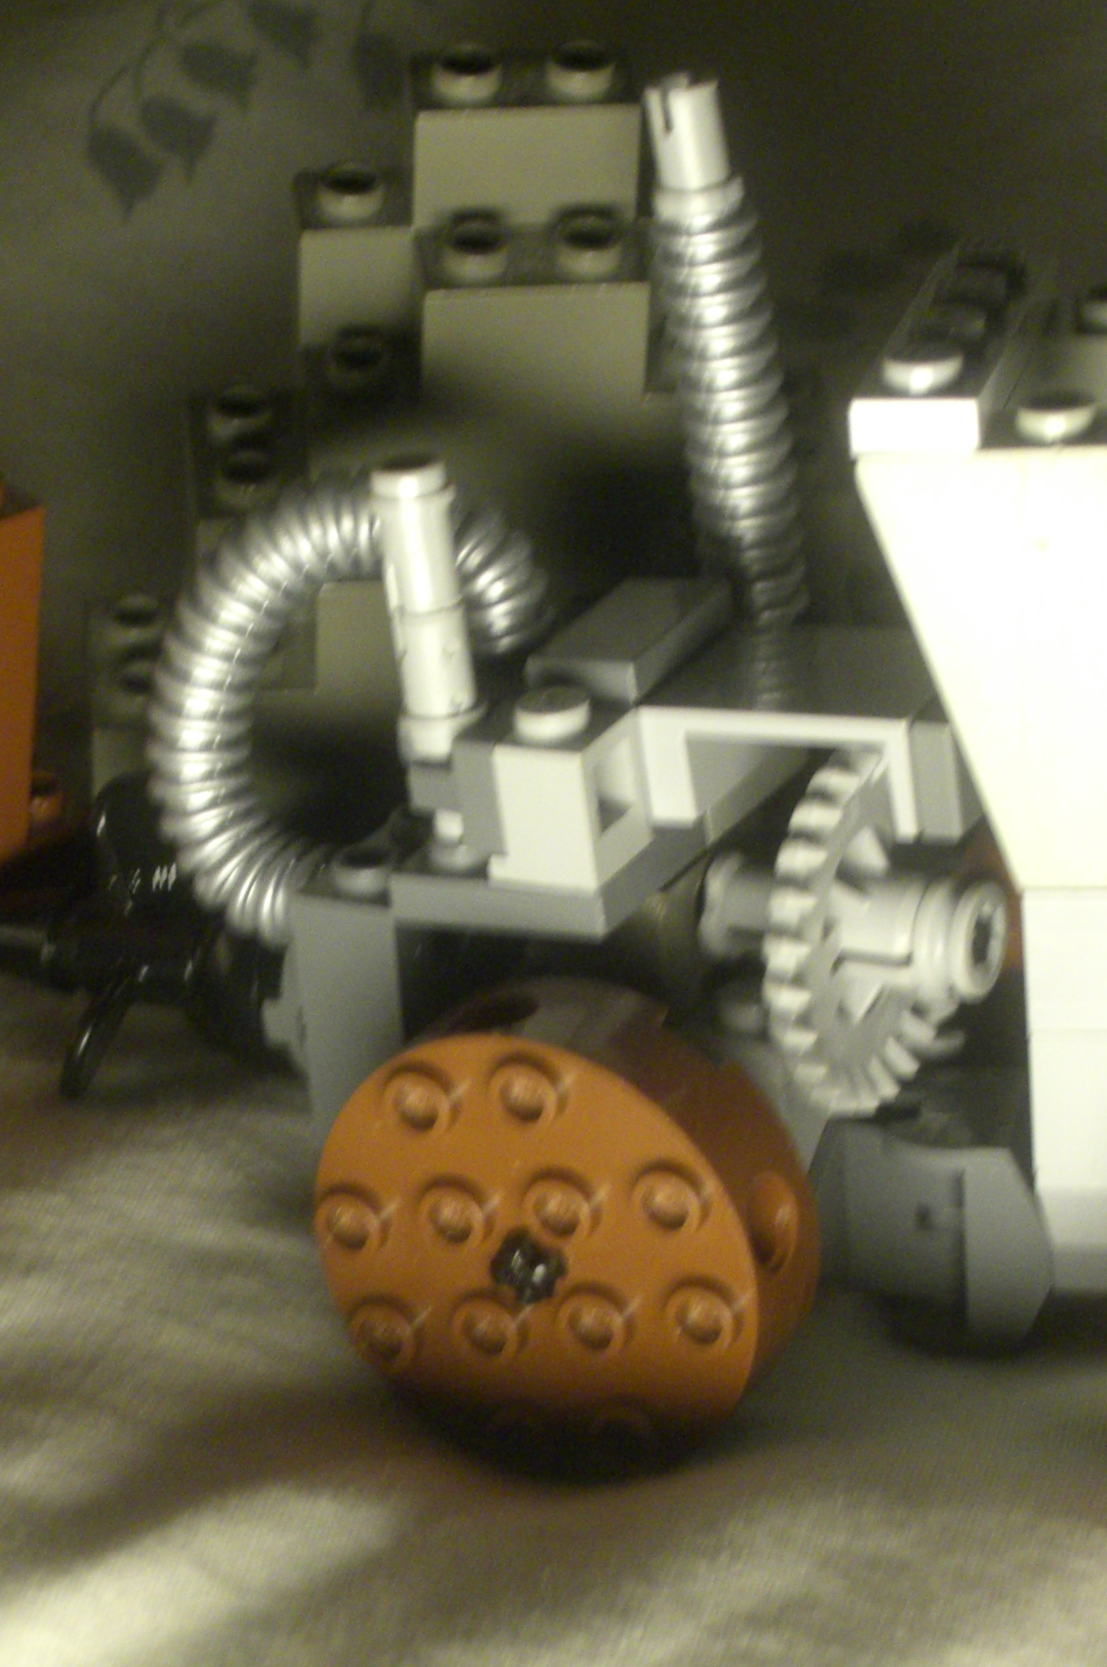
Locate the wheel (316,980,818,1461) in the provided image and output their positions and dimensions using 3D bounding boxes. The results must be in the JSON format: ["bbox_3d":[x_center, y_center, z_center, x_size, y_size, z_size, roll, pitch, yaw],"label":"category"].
[{"bbox_3d":[0.000,0.026,0.333,0.032,0.032,0.011,3,23,28],"label":"wheel"}]

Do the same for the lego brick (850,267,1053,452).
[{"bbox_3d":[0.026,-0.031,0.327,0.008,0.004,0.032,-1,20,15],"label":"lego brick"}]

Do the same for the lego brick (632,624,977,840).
[{"bbox_3d":[0.020,-0.007,0.344,0.023,0.008,0.016,3,23,28],"label":"lego brick"}]

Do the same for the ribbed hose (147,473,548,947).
[{"bbox_3d":[-0.014,-0.009,0.353,0.028,0.031,0.012,-6,20,-1],"label":"ribbed hose"}]

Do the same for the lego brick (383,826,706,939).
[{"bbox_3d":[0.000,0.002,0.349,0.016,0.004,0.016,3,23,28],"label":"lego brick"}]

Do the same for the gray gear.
[{"bbox_3d":[0.024,0.006,0.343,0.011,0.025,0.025,7,26,28],"label":"gray gear"}]

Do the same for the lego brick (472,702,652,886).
[{"bbox_3d":[0.001,-0.003,0.342,0.008,0.011,0.008,3,23,28],"label":"lego brick"}]

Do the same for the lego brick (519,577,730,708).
[{"bbox_3d":[0.005,-0.013,0.348,0.008,0.003,0.016,5,25,26],"label":"lego brick"}]

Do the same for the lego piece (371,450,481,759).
[{"bbox_3d":[-0.008,-0.015,0.342,0.005,0.021,0.005,-7,20,3],"label":"lego piece"}]

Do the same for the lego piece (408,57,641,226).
[{"bbox_3d":[-0.002,-0.050,0.368,0.016,0.010,0.008,-3,42,-6],"label":"lego piece"}]

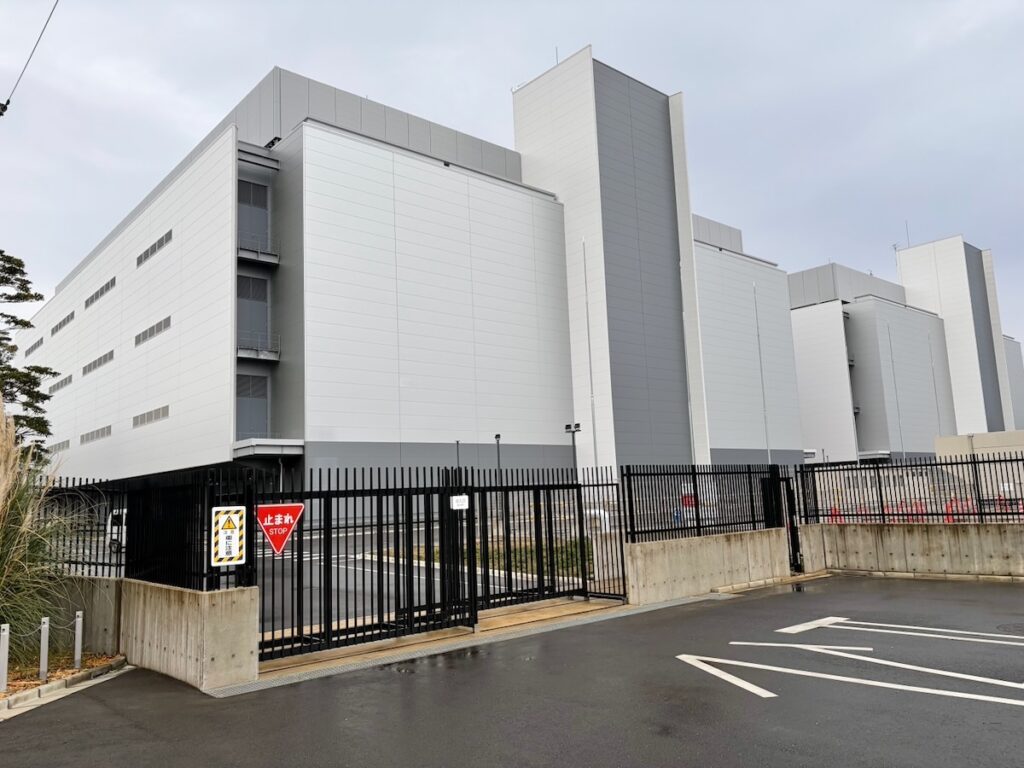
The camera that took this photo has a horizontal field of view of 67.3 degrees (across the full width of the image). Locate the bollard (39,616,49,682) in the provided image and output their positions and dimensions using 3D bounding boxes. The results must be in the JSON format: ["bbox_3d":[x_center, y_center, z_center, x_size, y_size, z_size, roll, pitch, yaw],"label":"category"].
[{"bbox_3d":[-5.518,3.117,9.063,0.056,0.709,0.056,-2,-9,-4],"label":"bollard"}]

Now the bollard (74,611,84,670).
[{"bbox_3d":[-5.578,3.292,9.892,0.056,0.706,0.056,-2,-9,-4],"label":"bollard"}]

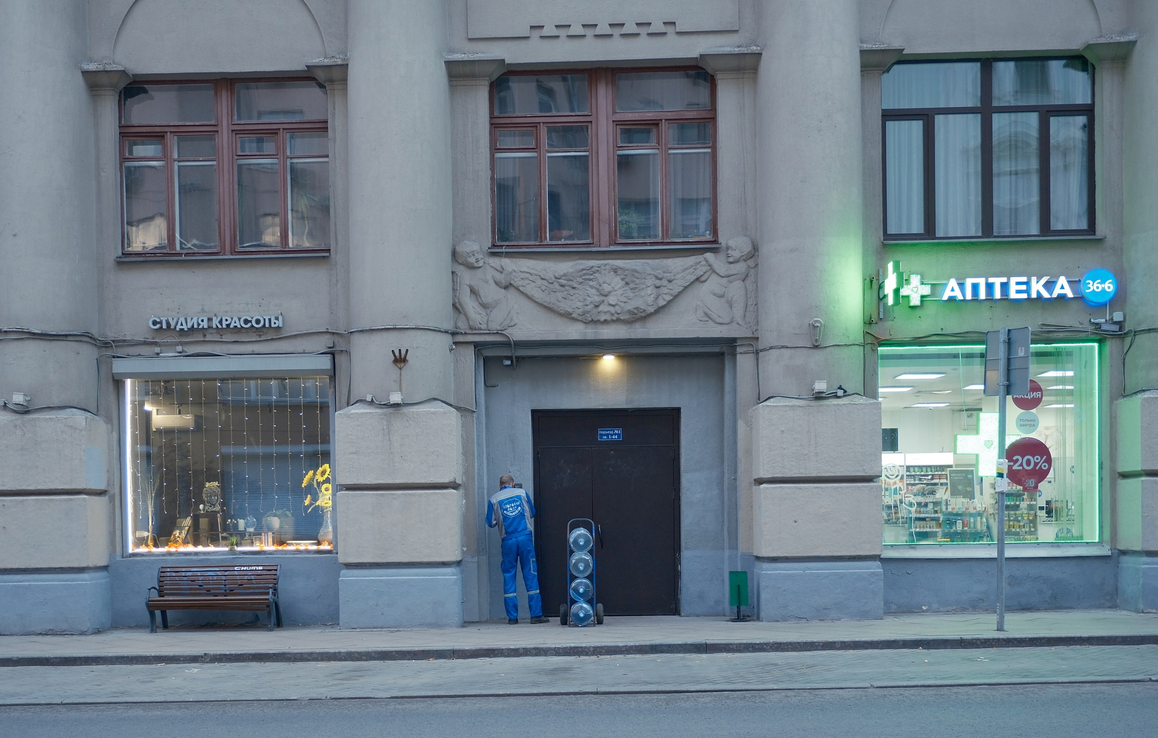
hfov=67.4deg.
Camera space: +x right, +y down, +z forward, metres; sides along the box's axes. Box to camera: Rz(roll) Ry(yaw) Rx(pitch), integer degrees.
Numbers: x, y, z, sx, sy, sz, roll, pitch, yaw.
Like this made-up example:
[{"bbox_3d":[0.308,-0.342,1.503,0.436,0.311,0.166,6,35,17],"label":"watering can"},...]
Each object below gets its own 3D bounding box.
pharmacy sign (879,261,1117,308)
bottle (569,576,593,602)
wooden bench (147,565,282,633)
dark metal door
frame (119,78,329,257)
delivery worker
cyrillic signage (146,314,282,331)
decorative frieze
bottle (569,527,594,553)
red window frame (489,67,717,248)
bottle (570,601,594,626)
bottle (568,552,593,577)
[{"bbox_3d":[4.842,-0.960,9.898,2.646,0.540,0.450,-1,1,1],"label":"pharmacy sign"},{"bbox_3d":[0.035,2.601,10.221,0.270,0.270,0.490,-1,-10,0],"label":"bottle"},{"bbox_3d":[-4.343,2.736,10.370,1.480,0.750,0.520,-1,0,1],"label":"wooden bench"},{"bbox_3d":[0.343,1.793,10.870,1.850,2.590,0.180,-1,0,1],"label":"dark metal door"},{"bbox_3d":[-4.397,-2.508,10.780,2.630,2.180,0.160,-1,0,1],"label":"frame"},{"bbox_3d":[-0.724,2.122,10.319,0.680,1.755,0.500,-1,1,9],"label":"delivery worker"},{"bbox_3d":[-4.304,-0.544,10.301,1.604,0.172,0.090,-1,1,1],"label":"cyrillic signage"},{"bbox_3d":[0.312,-1.027,10.500,3.670,1.090,0.200,-1,0,1],"label":"decorative frieze"},{"bbox_3d":[0.030,2.017,10.200,0.270,0.270,0.480,0,-4,1],"label":"bottle"},{"bbox_3d":[0.289,-2.538,10.452,2.732,2.145,0.160,-1,1,1],"label":"red window frame"},{"bbox_3d":[0.038,2.886,10.226,0.270,0.270,0.490,-1,-10,0],"label":"bottle"},{"bbox_3d":[0.030,2.304,10.200,0.270,0.270,0.480,0,-4,1],"label":"bottle"}]

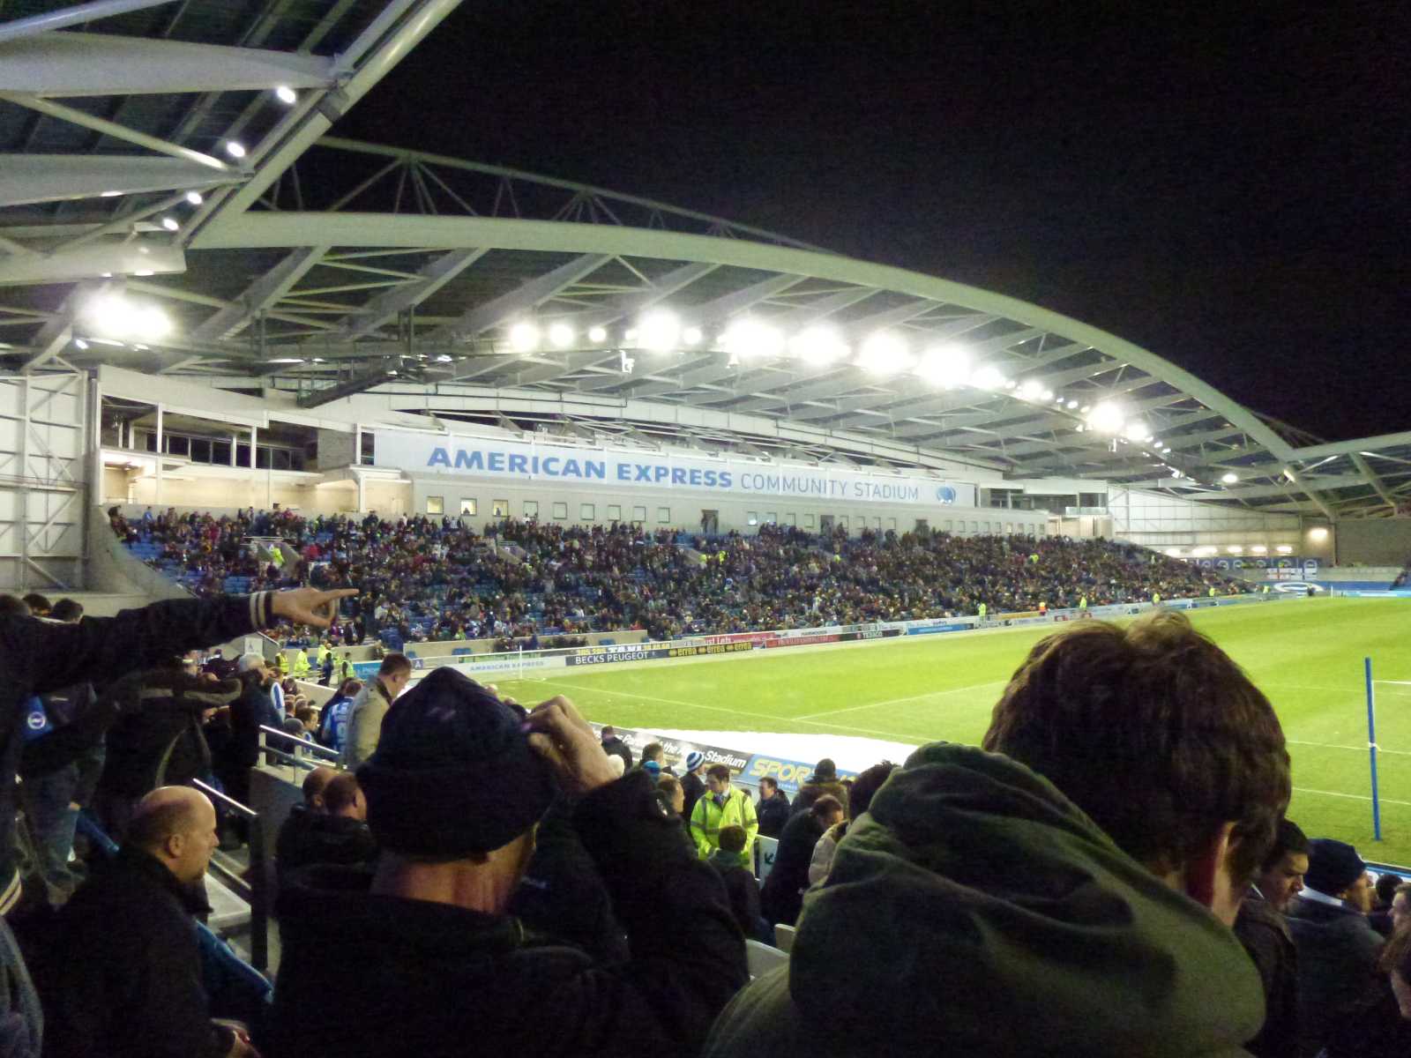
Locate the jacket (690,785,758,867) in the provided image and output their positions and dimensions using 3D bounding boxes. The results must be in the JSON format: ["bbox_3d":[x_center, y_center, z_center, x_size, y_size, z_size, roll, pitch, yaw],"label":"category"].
[{"bbox_3d":[0.153,2.456,8.000,0.600,0.780,0.340,-2,-2,8],"label":"jacket"}]

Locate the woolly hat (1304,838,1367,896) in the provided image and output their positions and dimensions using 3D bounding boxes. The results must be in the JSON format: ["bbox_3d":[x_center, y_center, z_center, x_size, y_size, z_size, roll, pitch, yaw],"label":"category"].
[{"bbox_3d":[2.320,1.243,3.600,0.240,0.205,0.200,-2,-2,0],"label":"woolly hat"}]

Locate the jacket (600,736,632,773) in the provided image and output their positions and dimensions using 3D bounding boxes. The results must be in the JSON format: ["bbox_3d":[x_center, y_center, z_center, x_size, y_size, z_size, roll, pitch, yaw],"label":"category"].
[{"bbox_3d":[-1.194,3.098,13.000,0.320,0.680,0.500,-3,-3,40],"label":"jacket"}]

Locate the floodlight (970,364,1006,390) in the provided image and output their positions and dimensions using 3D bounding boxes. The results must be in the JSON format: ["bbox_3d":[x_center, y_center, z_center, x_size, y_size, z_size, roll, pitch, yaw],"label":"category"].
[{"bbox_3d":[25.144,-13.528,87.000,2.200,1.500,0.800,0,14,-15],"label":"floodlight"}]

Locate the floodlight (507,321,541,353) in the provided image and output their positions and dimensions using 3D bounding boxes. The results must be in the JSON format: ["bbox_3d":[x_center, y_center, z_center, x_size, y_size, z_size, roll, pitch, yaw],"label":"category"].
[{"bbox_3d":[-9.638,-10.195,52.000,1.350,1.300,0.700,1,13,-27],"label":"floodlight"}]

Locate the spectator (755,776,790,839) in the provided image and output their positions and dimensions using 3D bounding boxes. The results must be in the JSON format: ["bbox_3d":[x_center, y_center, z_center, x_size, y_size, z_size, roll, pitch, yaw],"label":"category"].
[{"bbox_3d":[0.721,3.449,10.169,0.340,1.740,0.500,0,-3,-38],"label":"spectator"}]

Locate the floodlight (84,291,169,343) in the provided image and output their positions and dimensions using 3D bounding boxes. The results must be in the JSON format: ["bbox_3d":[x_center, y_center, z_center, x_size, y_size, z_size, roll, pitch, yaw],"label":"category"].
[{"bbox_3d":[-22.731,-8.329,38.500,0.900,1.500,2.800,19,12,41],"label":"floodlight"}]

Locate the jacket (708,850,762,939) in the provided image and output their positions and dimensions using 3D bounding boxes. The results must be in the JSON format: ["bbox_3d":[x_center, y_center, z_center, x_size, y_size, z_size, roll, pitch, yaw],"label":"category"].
[{"bbox_3d":[0.163,2.042,5.450,0.400,0.530,0.260,-2,-2,22],"label":"jacket"}]

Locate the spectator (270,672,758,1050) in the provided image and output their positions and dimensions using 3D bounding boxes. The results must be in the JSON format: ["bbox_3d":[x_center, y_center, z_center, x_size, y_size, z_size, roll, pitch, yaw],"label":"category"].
[{"bbox_3d":[-0.247,1.060,1.299,0.600,1.740,0.460,-3,-2,27],"label":"spectator"}]

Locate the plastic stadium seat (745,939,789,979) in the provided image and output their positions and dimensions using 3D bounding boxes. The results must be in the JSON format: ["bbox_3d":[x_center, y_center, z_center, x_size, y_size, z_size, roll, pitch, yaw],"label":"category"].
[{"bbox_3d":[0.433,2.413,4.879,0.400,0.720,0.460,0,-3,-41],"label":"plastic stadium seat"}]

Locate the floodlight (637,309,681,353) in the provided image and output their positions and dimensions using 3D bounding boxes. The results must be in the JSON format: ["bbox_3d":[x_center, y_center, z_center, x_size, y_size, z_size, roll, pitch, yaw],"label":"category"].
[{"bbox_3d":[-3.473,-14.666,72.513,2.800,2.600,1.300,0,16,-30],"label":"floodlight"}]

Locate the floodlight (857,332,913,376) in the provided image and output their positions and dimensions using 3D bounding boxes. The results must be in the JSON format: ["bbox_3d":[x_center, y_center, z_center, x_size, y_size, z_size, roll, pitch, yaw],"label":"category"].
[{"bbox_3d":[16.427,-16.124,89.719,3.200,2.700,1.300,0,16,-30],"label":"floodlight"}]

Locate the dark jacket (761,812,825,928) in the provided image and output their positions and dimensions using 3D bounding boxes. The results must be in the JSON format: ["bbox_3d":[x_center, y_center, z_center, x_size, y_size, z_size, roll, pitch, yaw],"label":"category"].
[{"bbox_3d":[0.530,1.981,5.700,0.420,0.720,0.520,1,-2,-44],"label":"dark jacket"}]

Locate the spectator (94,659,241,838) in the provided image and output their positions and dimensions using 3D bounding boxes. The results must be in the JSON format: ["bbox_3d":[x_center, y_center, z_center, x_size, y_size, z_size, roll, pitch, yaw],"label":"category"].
[{"bbox_3d":[-2.323,1.213,4.179,0.500,1.740,0.520,1,-2,-35],"label":"spectator"}]

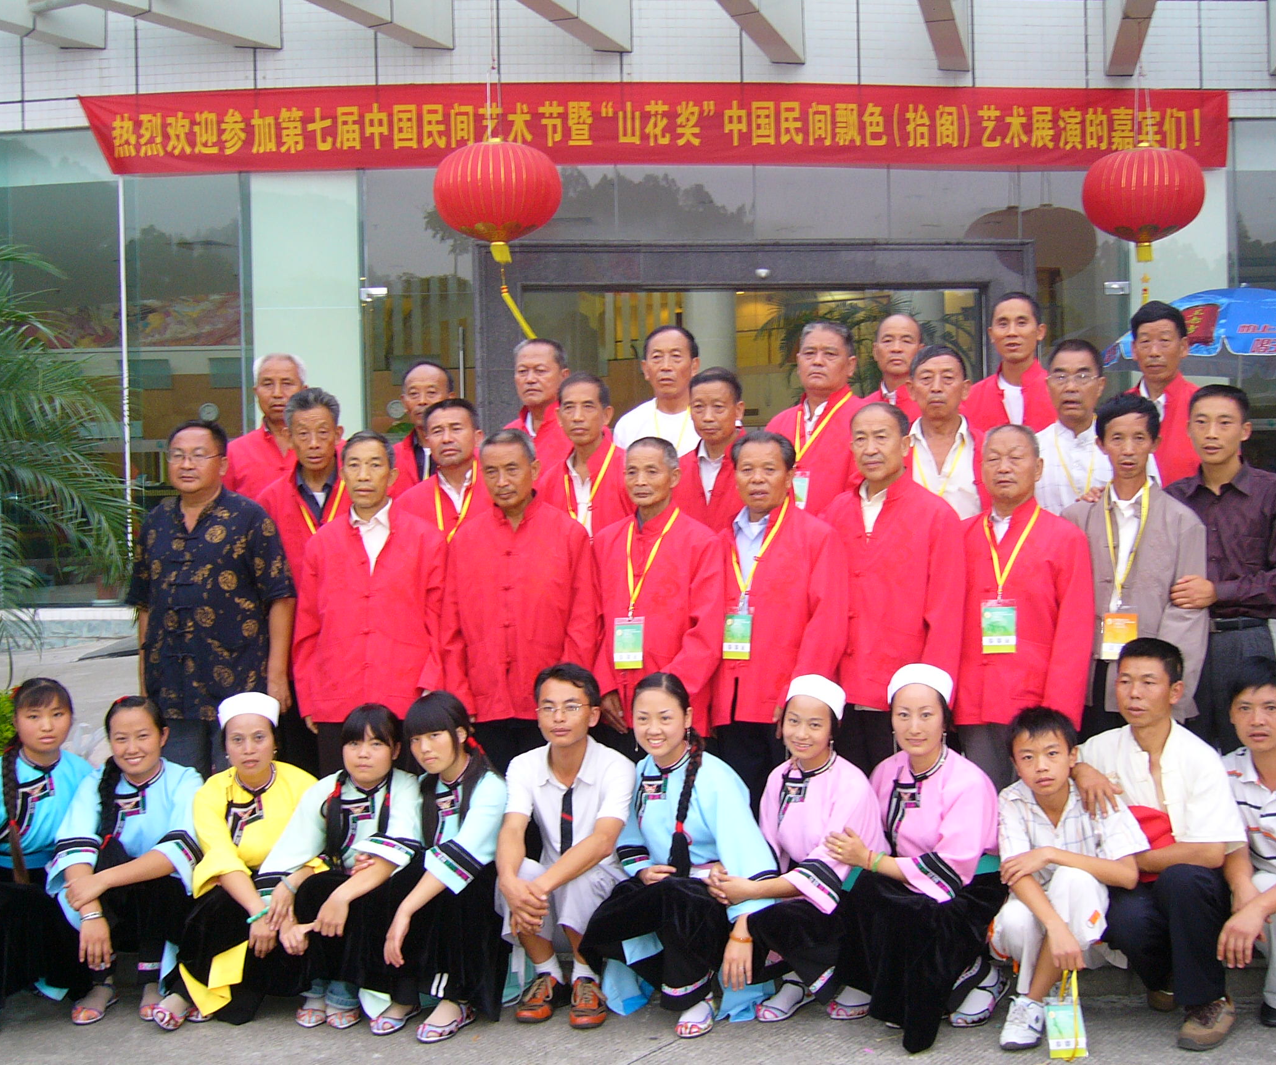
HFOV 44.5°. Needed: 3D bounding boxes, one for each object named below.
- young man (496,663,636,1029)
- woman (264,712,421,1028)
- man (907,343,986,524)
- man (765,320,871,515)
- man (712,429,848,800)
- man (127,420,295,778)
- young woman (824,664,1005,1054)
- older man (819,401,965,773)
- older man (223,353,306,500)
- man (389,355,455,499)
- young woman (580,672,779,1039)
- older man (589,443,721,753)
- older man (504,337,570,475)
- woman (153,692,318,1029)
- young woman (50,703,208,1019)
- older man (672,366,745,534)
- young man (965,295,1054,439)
[{"bbox_3d":[-0.211,0.903,4.660,0.450,1.033,0.590,-1,1,8],"label":"young man"},{"bbox_3d":[-0.878,0.946,4.643,0.460,0.878,0.600,-1,0,2],"label":"woman"},{"bbox_3d":[1.025,0.223,5.105,0.480,1.670,0.280,-1,0,14],"label":"man"},{"bbox_3d":[0.649,0.095,5.480,0.480,1.670,0.320,-1,1,25],"label":"man"},{"bbox_3d":[0.442,0.490,4.950,0.470,1.630,0.310,-1,1,24],"label":"man"},{"bbox_3d":[-1.299,0.491,4.805,0.500,1.670,0.290,-1,0,14],"label":"man"},{"bbox_3d":[0.799,0.884,4.423,0.500,1.010,0.640,-1,0,24],"label":"young woman"},{"bbox_3d":[0.802,0.421,4.881,0.490,1.658,0.310,-1,0,30],"label":"older man"},{"bbox_3d":[-1.300,0.171,5.700,0.460,1.640,0.300,-1,1,-4],"label":"older man"},{"bbox_3d":[-0.746,0.194,5.680,0.450,1.640,0.300,-1,1,4],"label":"man"},{"bbox_3d":[0.133,0.898,4.463,0.500,0.980,0.630,-1,0,18],"label":"young woman"},{"bbox_3d":[0.077,0.481,4.968,0.460,1.566,0.310,-1,0,21],"label":"older man"},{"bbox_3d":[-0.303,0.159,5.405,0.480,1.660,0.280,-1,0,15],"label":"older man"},{"bbox_3d":[-1.213,0.962,4.740,0.500,0.957,0.600,-1,1,-6],"label":"woman"},{"bbox_3d":[-1.534,0.947,4.723,0.460,0.902,0.600,-1,0,-3],"label":"young woman"},{"bbox_3d":[0.259,0.291,5.105,0.480,1.660,0.280,-1,0,10],"label":"older man"},{"bbox_3d":[1.314,0.019,5.355,0.480,1.680,0.280,-1,0,15],"label":"young man"}]

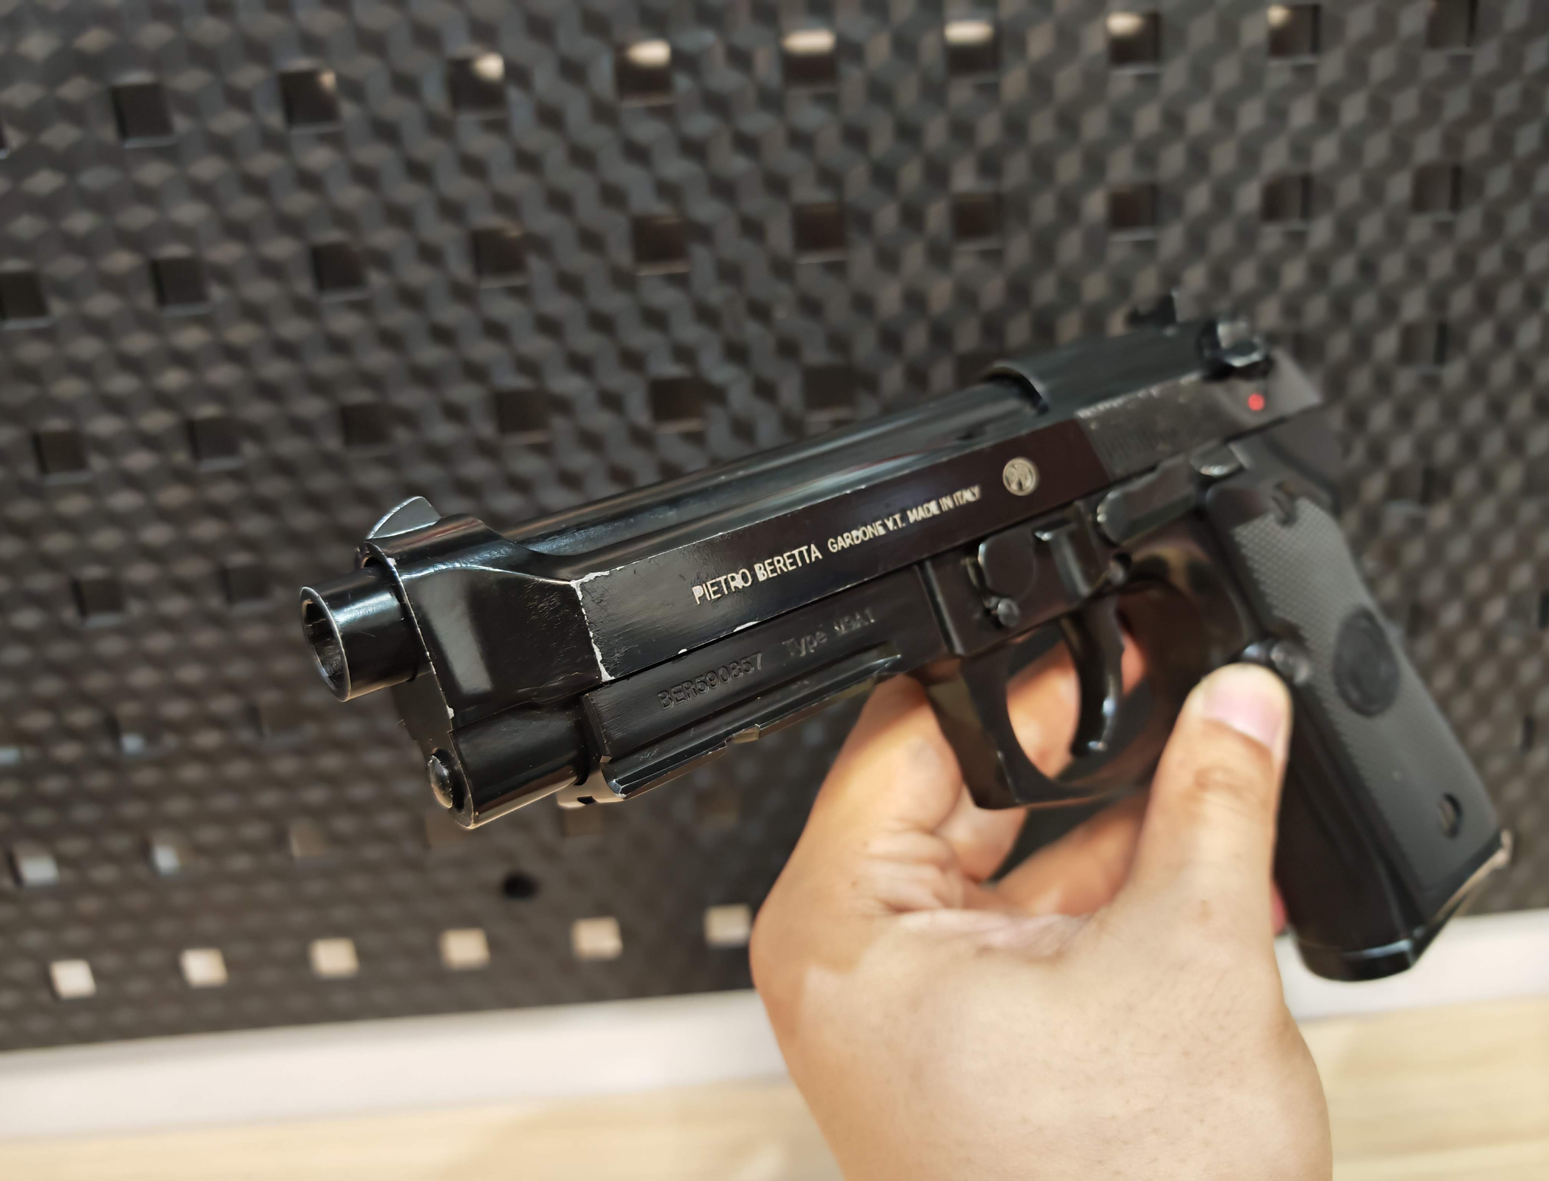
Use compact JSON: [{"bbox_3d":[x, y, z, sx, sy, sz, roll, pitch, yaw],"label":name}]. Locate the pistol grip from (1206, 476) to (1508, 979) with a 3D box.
[{"bbox_3d":[0.112,0.026,0.226,0.057,0.114,0.035,-39,10,-34],"label":"pistol grip"}]

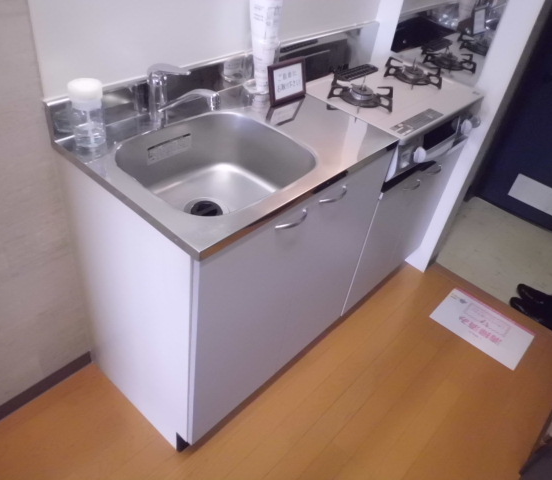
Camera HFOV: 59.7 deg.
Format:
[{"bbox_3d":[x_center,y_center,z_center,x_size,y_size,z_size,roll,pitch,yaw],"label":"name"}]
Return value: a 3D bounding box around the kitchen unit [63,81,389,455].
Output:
[{"bbox_3d":[-0.135,0.070,1.457,0.485,0.832,0.711,34,46,26],"label":"kitchen unit"}]

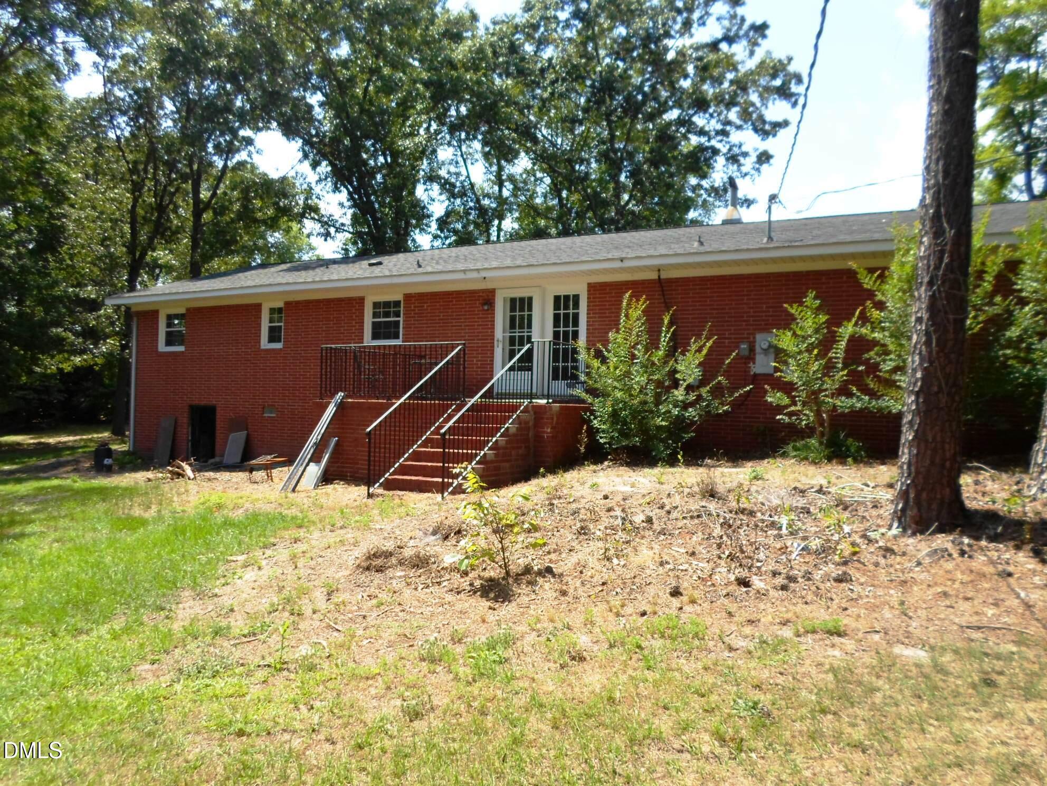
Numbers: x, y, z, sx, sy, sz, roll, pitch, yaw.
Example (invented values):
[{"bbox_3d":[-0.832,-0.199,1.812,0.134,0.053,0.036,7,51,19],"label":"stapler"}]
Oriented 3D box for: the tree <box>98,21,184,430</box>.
[{"bbox_3d":[-13.700,-5.900,27.100,3.500,14.900,3.600,1,-1,0],"label":"tree"}]

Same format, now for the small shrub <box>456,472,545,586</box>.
[{"bbox_3d":[-0.177,1.030,5.850,0.690,0.860,0.650,1,-1,0],"label":"small shrub"}]

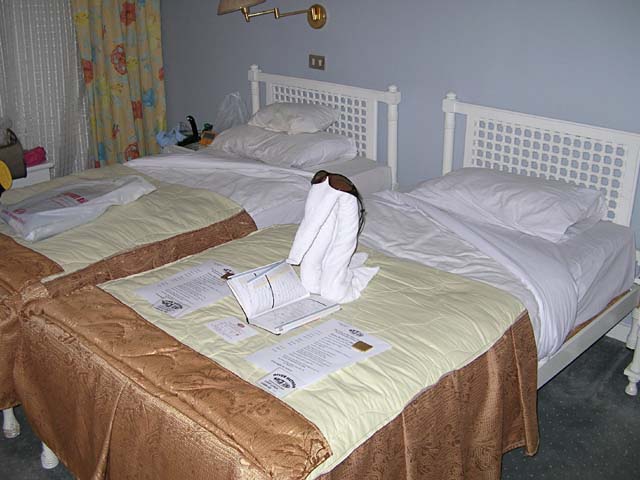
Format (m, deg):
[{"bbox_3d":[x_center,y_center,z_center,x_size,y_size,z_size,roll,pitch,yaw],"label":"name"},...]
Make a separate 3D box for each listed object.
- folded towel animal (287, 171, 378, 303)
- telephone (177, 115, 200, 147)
[{"bbox_3d":[0.049,-0.026,1.985,0.170,0.395,0.340,18,30,38],"label":"folded towel animal"},{"bbox_3d":[-0.809,-0.673,4.053,0.100,0.160,0.170,14,28,32],"label":"telephone"}]

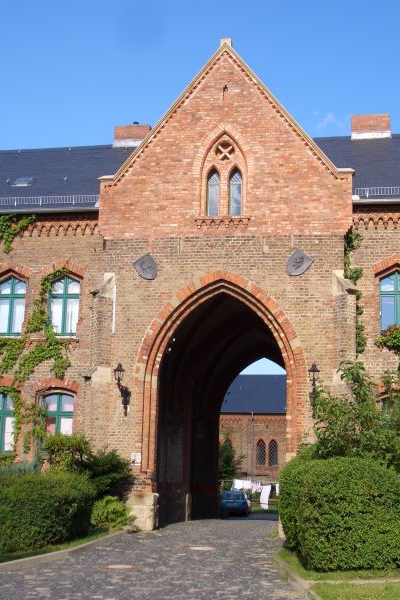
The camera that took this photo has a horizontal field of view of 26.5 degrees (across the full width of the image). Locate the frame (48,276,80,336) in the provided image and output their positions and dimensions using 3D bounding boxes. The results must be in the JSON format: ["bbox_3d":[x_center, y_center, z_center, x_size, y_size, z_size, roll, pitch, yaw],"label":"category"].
[{"bbox_3d":[-3.810,0.116,23.946,0.890,1.760,0.140,0,-9,12],"label":"frame"}]

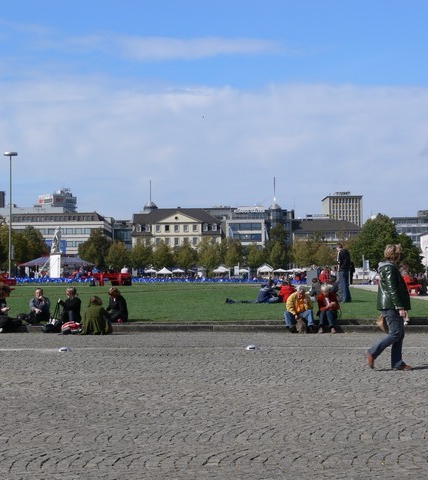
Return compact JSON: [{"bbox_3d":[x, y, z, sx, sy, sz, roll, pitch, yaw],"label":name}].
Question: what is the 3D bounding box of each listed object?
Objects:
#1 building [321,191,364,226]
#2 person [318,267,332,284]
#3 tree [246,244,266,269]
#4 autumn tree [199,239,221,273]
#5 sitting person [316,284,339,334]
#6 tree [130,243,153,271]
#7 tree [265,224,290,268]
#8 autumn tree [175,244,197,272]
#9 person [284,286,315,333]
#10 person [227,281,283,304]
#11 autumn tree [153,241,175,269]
[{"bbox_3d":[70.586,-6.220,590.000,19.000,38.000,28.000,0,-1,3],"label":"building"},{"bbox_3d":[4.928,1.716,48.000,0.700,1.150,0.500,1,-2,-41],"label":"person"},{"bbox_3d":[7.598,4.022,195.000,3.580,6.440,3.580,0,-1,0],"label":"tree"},{"bbox_3d":[-0.990,4.070,240.000,5.000,8.600,5.000,0,-1,0],"label":"autumn tree"},{"bbox_3d":[2.330,1.400,22.200,0.520,0.990,0.750,0,-1,-3],"label":"sitting person"},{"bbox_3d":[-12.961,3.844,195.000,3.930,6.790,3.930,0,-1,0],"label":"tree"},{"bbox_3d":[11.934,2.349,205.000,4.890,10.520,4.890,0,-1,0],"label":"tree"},{"bbox_3d":[-6.051,4.620,240.000,5.200,7.400,5.200,0,-1,0],"label":"autumn tree"},{"bbox_3d":[1.724,1.402,22.000,0.620,0.950,0.780,0,-1,3],"label":"person"},{"bbox_3d":[1.188,1.540,32.000,1.550,0.740,0.550,0,-1,0],"label":"person"},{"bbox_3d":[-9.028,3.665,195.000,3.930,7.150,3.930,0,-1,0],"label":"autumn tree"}]

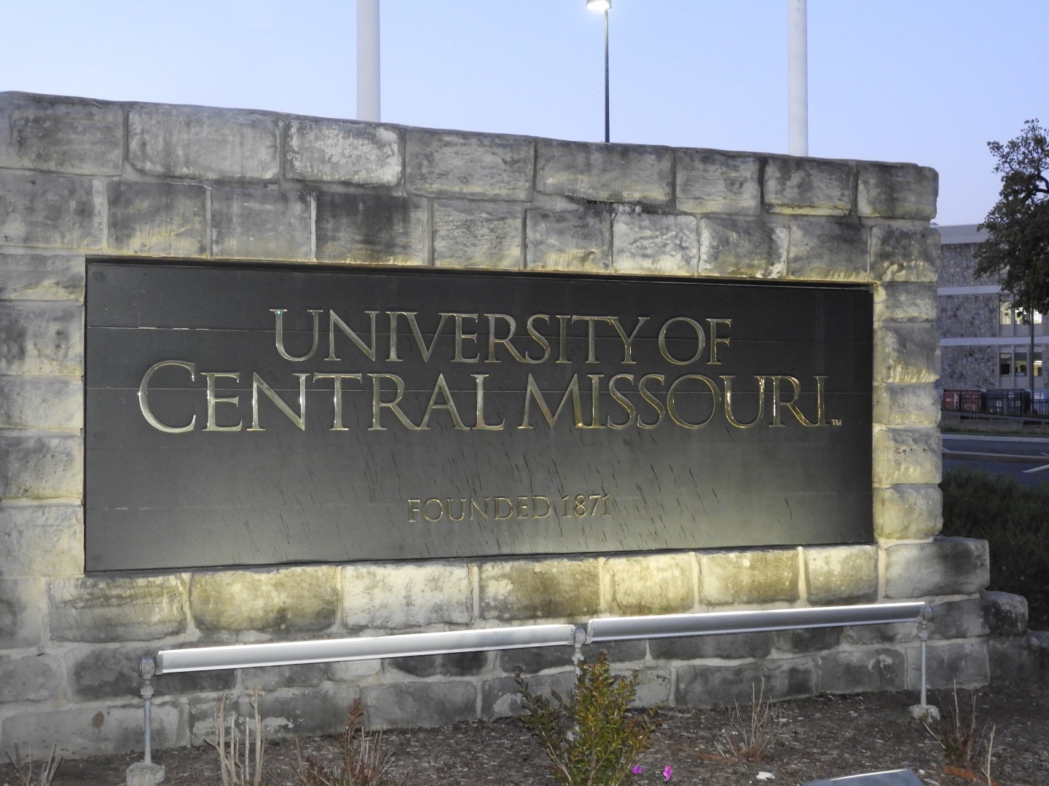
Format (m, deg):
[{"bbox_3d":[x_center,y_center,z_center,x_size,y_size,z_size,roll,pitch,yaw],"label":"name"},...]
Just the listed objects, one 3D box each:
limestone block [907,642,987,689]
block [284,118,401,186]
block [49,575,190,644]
[{"bbox_3d":[2.529,1.663,9.358,0.597,0.289,0.300,0,-1,-20],"label":"limestone block"},{"bbox_3d":[-0.855,-1.069,6.855,0.538,0.261,0.260,0,0,-23],"label":"block"},{"bbox_3d":[-1.746,0.897,6.463,0.562,0.259,0.260,0,0,-23],"label":"block"}]

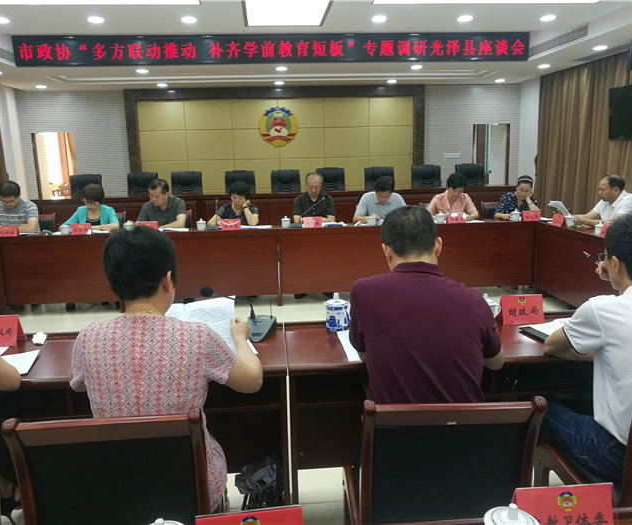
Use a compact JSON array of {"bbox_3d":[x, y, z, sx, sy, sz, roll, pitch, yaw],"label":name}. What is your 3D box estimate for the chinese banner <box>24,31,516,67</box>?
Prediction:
[{"bbox_3d":[-0.563,-3.262,8.350,7.844,0.428,0.080,-2,11,-4],"label":"chinese banner"}]

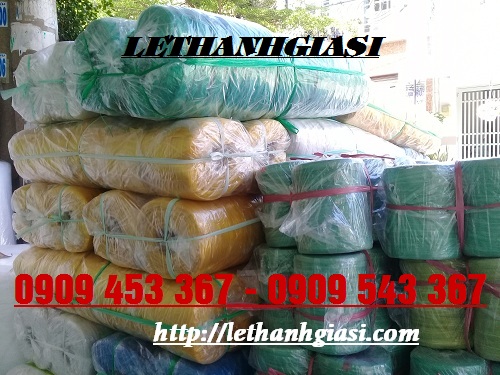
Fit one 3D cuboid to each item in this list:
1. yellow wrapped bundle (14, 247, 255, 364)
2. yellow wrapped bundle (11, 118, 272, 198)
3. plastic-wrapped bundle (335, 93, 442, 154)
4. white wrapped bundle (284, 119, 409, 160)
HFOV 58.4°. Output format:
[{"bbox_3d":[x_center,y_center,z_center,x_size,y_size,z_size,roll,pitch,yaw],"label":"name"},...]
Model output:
[{"bbox_3d":[-0.402,0.360,1.702,1.058,0.249,0.535,3,6,36],"label":"yellow wrapped bundle"},{"bbox_3d":[-0.472,-0.128,1.952,1.136,0.256,0.540,3,6,37],"label":"yellow wrapped bundle"},{"bbox_3d":[0.959,-0.412,3.124,0.966,0.213,0.383,18,-6,-32],"label":"plastic-wrapped bundle"},{"bbox_3d":[0.535,-0.200,2.485,1.108,0.256,0.525,3,2,-44],"label":"white wrapped bundle"}]

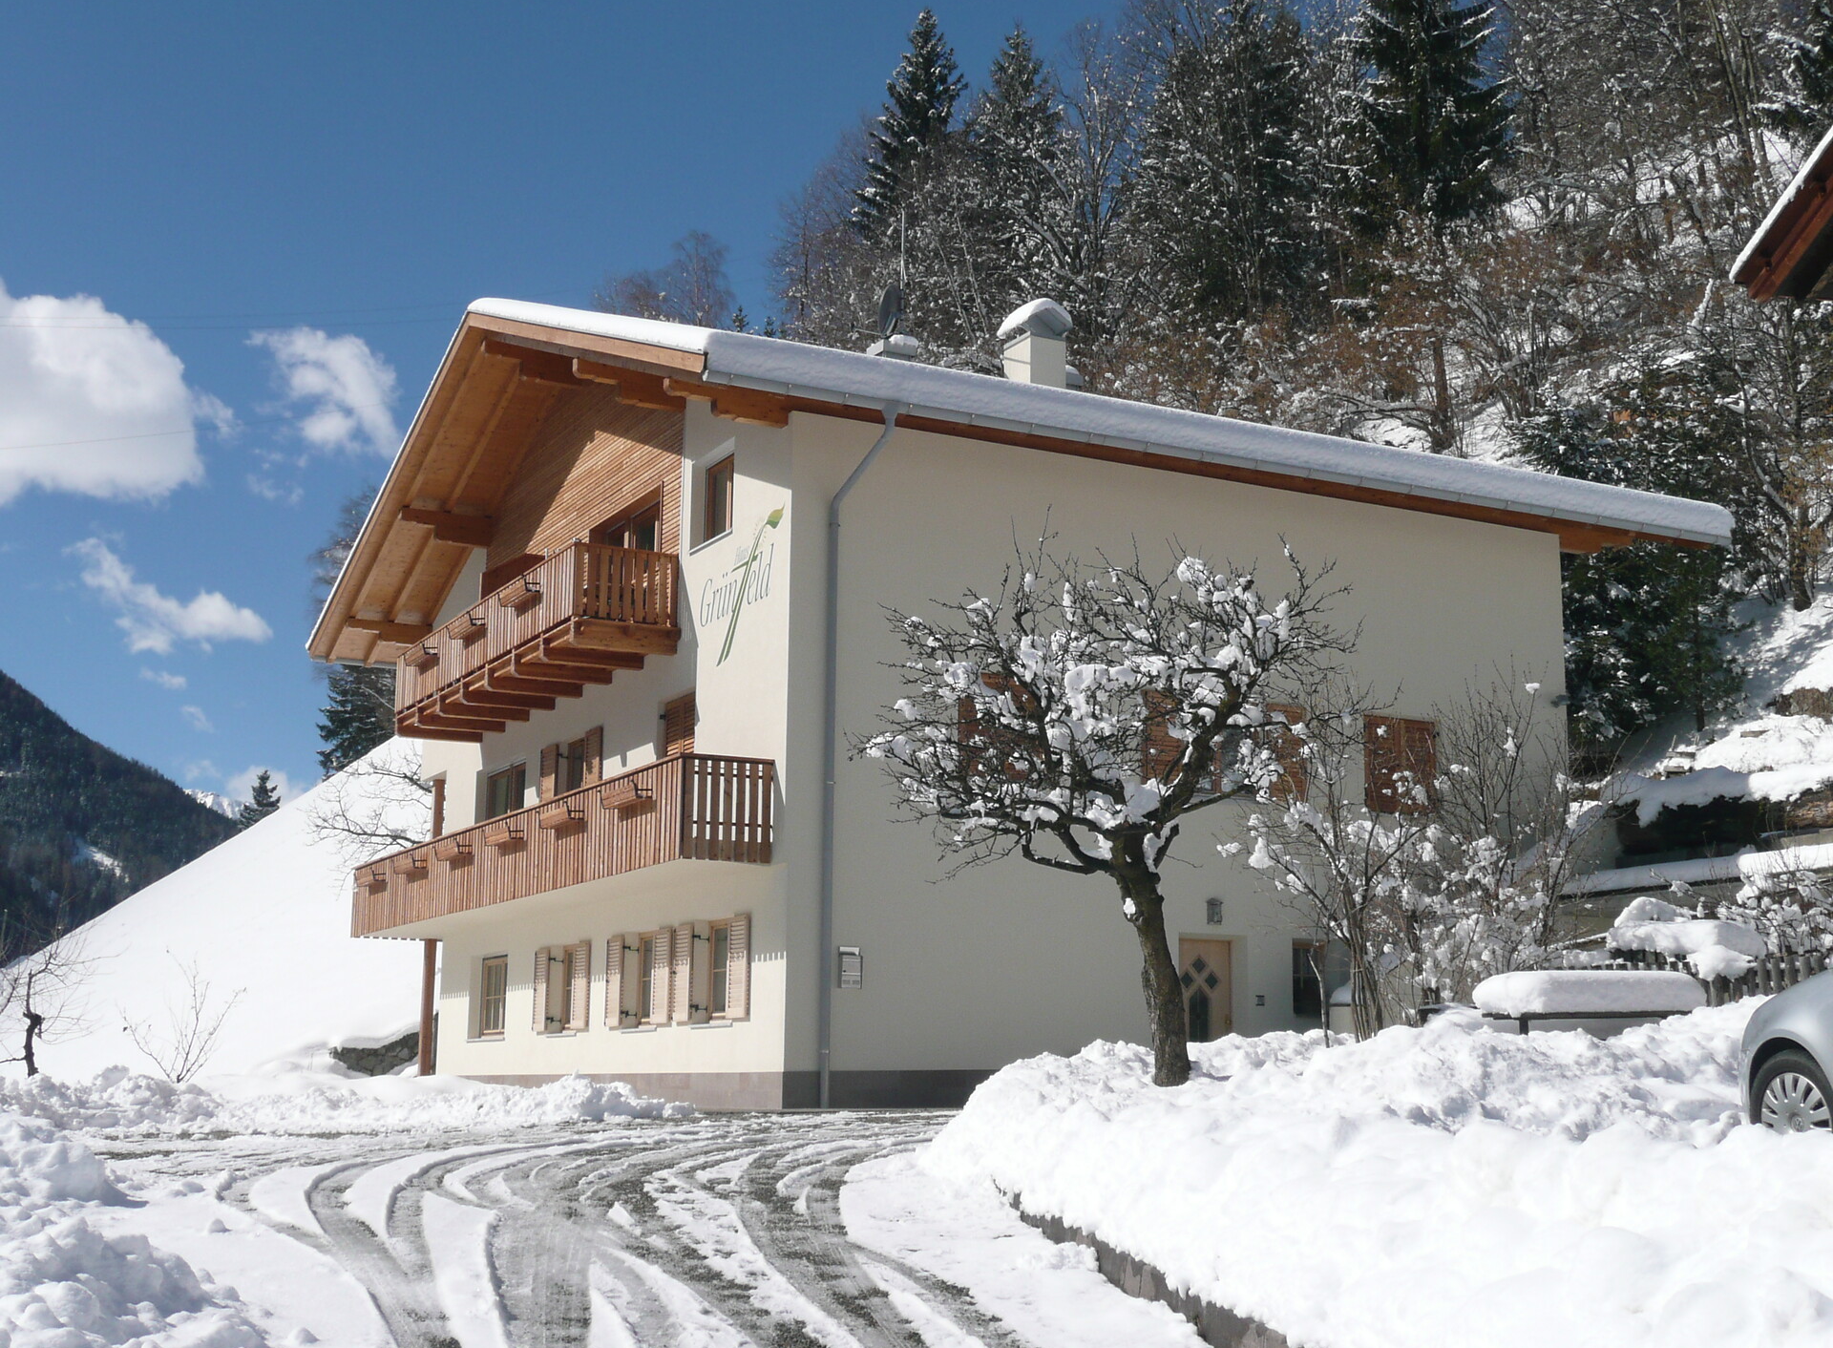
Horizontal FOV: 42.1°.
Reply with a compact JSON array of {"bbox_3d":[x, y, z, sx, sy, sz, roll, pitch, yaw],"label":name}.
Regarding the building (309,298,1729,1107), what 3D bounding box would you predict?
[{"bbox_3d":[0.125,1.091,41.052,16.839,12.546,21.650,5,-11,-27],"label":"building"}]

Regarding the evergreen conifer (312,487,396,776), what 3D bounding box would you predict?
[{"bbox_3d":[-17.077,-1.082,75.860,3.829,10.019,3.829,0,-10,0],"label":"evergreen conifer"}]

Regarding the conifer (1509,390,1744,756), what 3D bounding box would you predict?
[{"bbox_3d":[13.202,-1.897,44.609,4.423,7.099,4.423,0,-10,0],"label":"conifer"}]

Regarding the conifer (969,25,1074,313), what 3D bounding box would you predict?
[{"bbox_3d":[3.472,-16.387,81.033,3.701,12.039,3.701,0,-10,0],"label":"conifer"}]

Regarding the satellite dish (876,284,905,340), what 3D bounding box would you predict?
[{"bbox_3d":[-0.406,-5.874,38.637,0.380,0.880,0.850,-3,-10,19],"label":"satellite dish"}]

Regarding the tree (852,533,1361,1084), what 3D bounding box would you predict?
[{"bbox_3d":[1.606,1.167,20.405,4.108,4.719,3.903,0,-10,0],"label":"tree"}]

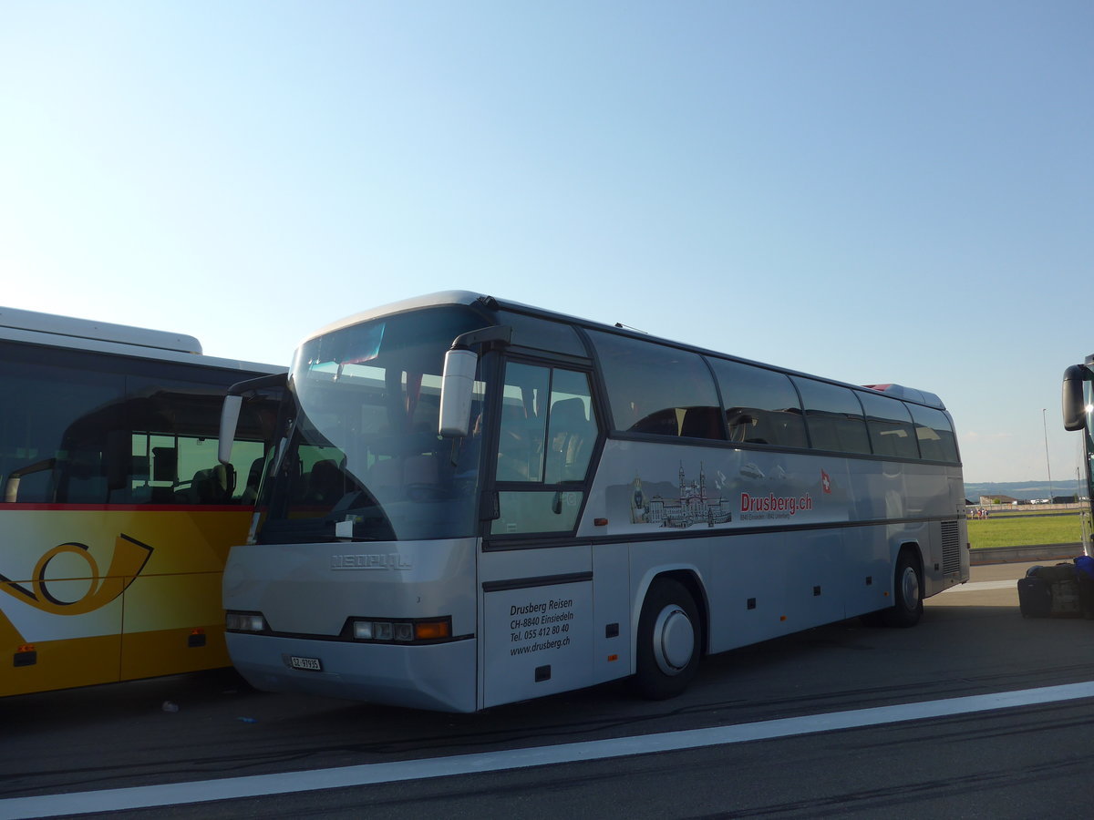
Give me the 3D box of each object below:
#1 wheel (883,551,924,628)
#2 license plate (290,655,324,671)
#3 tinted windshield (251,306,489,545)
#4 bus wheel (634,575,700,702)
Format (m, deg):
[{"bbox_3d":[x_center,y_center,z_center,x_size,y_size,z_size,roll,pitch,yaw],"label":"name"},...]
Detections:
[{"bbox_3d":[5.007,2.542,12.984,0.320,1.030,1.030,-8,-9,40],"label":"wheel"},{"bbox_3d":[-1.740,1.831,6.627,0.320,0.095,0.020,-8,5,40],"label":"license plate"},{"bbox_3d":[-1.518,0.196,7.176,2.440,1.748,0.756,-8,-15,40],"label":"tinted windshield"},{"bbox_3d":[1.038,2.073,8.280,0.300,1.030,1.030,-8,-9,40],"label":"bus wheel"}]

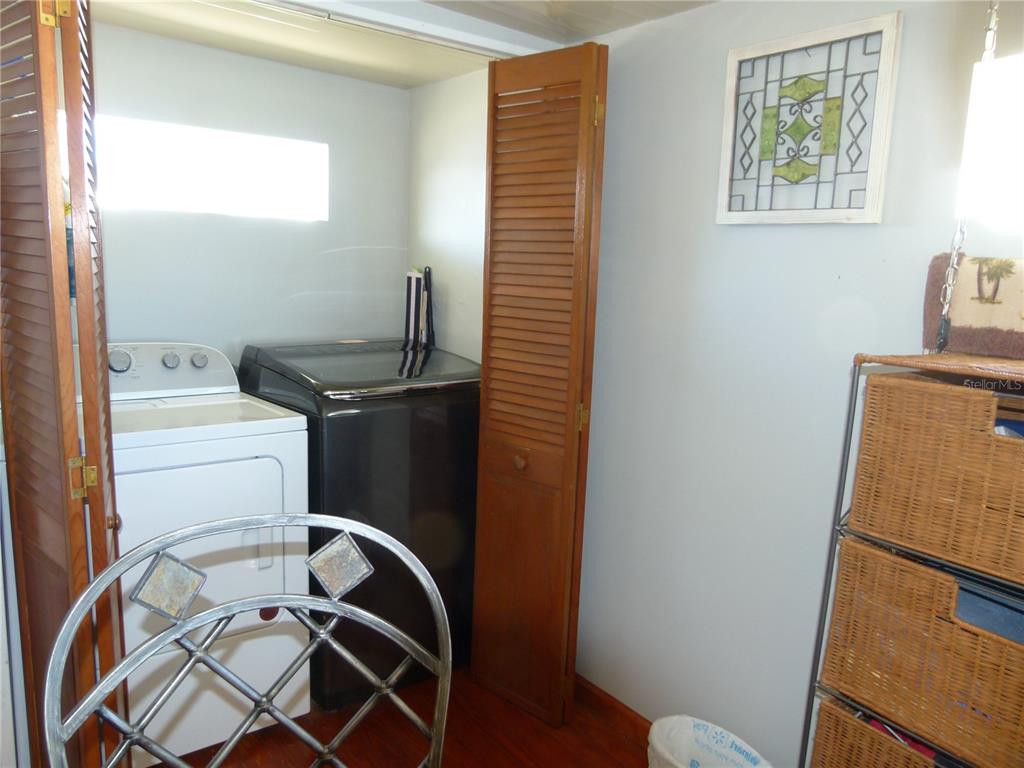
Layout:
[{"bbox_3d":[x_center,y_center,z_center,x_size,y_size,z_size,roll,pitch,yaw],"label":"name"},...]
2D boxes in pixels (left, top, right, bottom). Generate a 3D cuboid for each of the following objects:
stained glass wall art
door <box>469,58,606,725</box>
[{"bbox_3d":[0.657,-0.575,1.681,0.024,0.414,0.403,-6,12,-39],"label":"stained glass wall art"},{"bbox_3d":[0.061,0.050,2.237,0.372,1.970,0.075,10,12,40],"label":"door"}]

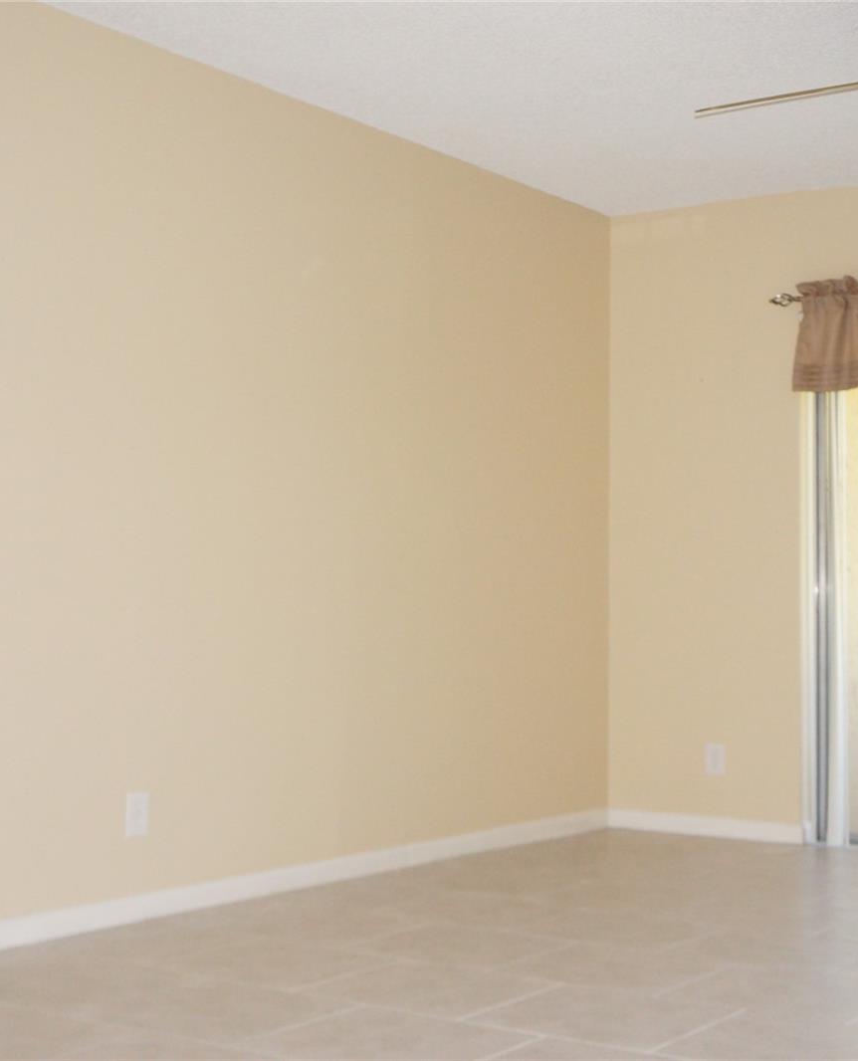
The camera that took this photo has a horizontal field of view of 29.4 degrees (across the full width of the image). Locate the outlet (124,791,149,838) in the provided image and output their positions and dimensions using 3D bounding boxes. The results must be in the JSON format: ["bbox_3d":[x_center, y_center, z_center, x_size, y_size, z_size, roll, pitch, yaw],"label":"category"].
[{"bbox_3d":[-0.808,0.790,4.559,0.010,0.119,0.077,-2,-3,37],"label":"outlet"}]

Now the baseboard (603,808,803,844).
[{"bbox_3d":[1.070,1.160,6.399,0.840,0.076,0.014,-2,-3,37],"label":"baseboard"}]

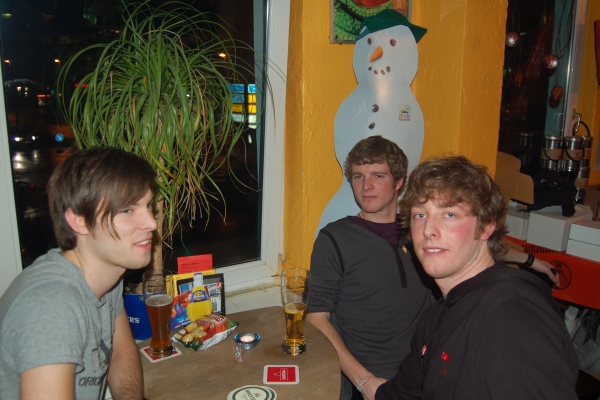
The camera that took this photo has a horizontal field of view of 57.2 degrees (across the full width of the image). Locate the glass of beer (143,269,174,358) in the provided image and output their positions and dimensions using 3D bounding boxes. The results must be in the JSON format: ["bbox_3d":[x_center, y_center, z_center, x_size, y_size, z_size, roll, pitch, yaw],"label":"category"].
[{"bbox_3d":[-0.390,0.317,1.531,0.083,0.230,0.083,1,13,0],"label":"glass of beer"}]

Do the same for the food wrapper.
[{"bbox_3d":[-0.289,0.380,1.656,0.112,0.054,0.170,10,16,34],"label":"food wrapper"}]

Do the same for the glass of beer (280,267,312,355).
[{"bbox_3d":[-0.013,0.317,1.560,0.082,0.235,0.082,1,13,0],"label":"glass of beer"}]

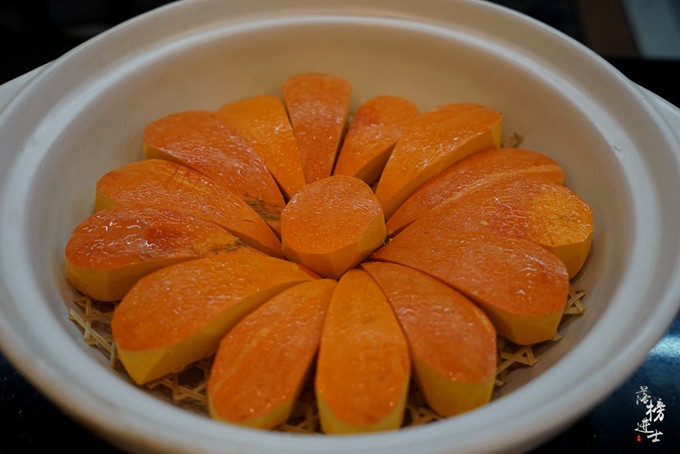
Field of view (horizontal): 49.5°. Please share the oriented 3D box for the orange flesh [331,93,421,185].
[{"bbox_3d":[0.015,-0.039,0.398,0.031,0.021,0.085,18,48,17],"label":"orange flesh"}]

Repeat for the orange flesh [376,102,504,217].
[{"bbox_3d":[0.044,-0.035,0.394,0.103,0.021,0.035,-35,55,-30],"label":"orange flesh"}]

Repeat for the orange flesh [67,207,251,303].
[{"bbox_3d":[-0.086,0.009,0.349,0.080,0.021,0.041,-8,46,-8],"label":"orange flesh"}]

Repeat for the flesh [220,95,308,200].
[{"bbox_3d":[-0.036,-0.033,0.371,0.033,0.021,0.079,-15,52,-13],"label":"flesh"}]

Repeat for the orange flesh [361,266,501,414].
[{"bbox_3d":[0.037,0.041,0.300,0.034,0.021,0.071,-19,48,-17],"label":"orange flesh"}]

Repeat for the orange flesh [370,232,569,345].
[{"bbox_3d":[0.061,0.022,0.337,0.084,0.021,0.043,22,49,20],"label":"orange flesh"}]

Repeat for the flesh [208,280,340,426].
[{"bbox_3d":[-0.028,0.054,0.306,0.038,0.021,0.076,11,46,11],"label":"flesh"}]

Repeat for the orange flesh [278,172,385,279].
[{"bbox_3d":[-0.004,0.003,0.334,0.040,0.025,0.054,25,51,24],"label":"orange flesh"}]

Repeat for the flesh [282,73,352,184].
[{"bbox_3d":[-0.011,-0.042,0.378,0.037,0.021,0.087,-2,51,-1],"label":"flesh"}]

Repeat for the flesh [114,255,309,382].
[{"bbox_3d":[-0.055,0.032,0.311,0.081,0.021,0.040,-25,50,-22],"label":"flesh"}]

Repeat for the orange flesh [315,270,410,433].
[{"bbox_3d":[0.010,0.053,0.306,0.037,0.021,0.077,1,45,1],"label":"orange flesh"}]

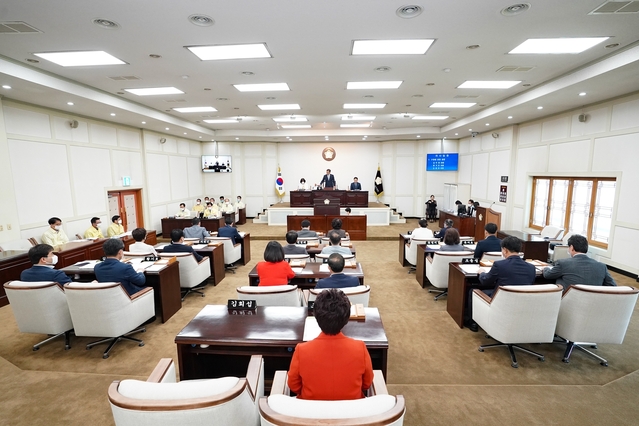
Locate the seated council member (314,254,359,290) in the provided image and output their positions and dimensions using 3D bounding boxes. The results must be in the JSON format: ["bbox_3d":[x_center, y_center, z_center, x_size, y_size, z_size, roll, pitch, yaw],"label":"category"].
[{"bbox_3d":[0.201,1.027,3.564,0.530,1.200,0.750,-1,7,0],"label":"seated council member"}]

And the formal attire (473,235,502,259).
[{"bbox_3d":[3.157,0.720,5.234,0.520,0.620,0.420,0,8,-2],"label":"formal attire"}]

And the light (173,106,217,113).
[{"bbox_3d":[-3.813,-3.215,8.796,1.212,0.071,0.556,0,8,3],"label":"light"}]

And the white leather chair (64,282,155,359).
[{"bbox_3d":[-2.539,1.196,3.541,0.670,0.880,0.700,0,8,5],"label":"white leather chair"}]

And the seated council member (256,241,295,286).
[{"bbox_3d":[-0.574,0.989,3.751,0.510,1.306,0.775,0,8,6],"label":"seated council member"}]

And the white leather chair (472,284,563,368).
[{"bbox_3d":[2.236,1.207,3.322,0.670,0.880,0.700,0,8,1],"label":"white leather chair"}]

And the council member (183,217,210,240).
[{"bbox_3d":[-2.528,0.674,6.304,0.560,1.250,0.750,0,7,8],"label":"council member"}]

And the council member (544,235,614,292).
[{"bbox_3d":[2.908,0.935,3.513,0.620,1.340,0.780,-1,7,-2],"label":"council member"}]

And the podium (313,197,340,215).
[{"bbox_3d":[0.341,0.027,11.921,1.120,1.280,0.650,0,8,3],"label":"podium"}]

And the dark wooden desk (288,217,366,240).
[{"bbox_3d":[0.305,0.573,11.451,3.121,0.979,0.632,0,8,3],"label":"dark wooden desk"}]

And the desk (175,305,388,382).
[{"bbox_3d":[-0.273,1.282,2.415,1.585,0.765,0.551,0,8,3],"label":"desk"}]

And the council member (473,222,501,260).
[{"bbox_3d":[2.701,0.795,4.795,0.550,1.290,0.750,-1,7,0],"label":"council member"}]

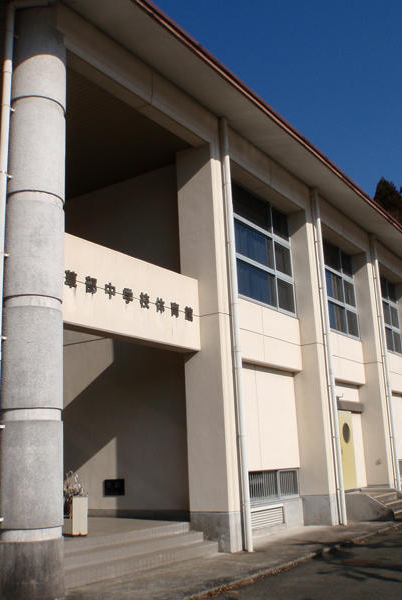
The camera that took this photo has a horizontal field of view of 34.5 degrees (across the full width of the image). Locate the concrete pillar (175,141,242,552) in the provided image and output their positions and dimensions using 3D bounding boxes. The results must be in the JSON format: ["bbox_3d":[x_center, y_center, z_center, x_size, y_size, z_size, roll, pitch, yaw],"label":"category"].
[{"bbox_3d":[0.219,0.691,11.917,0.794,7.360,0.713,-11,-16,32],"label":"concrete pillar"}]

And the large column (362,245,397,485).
[{"bbox_3d":[4.945,2.058,19.009,0.759,7.624,0.713,-11,-16,32],"label":"large column"}]

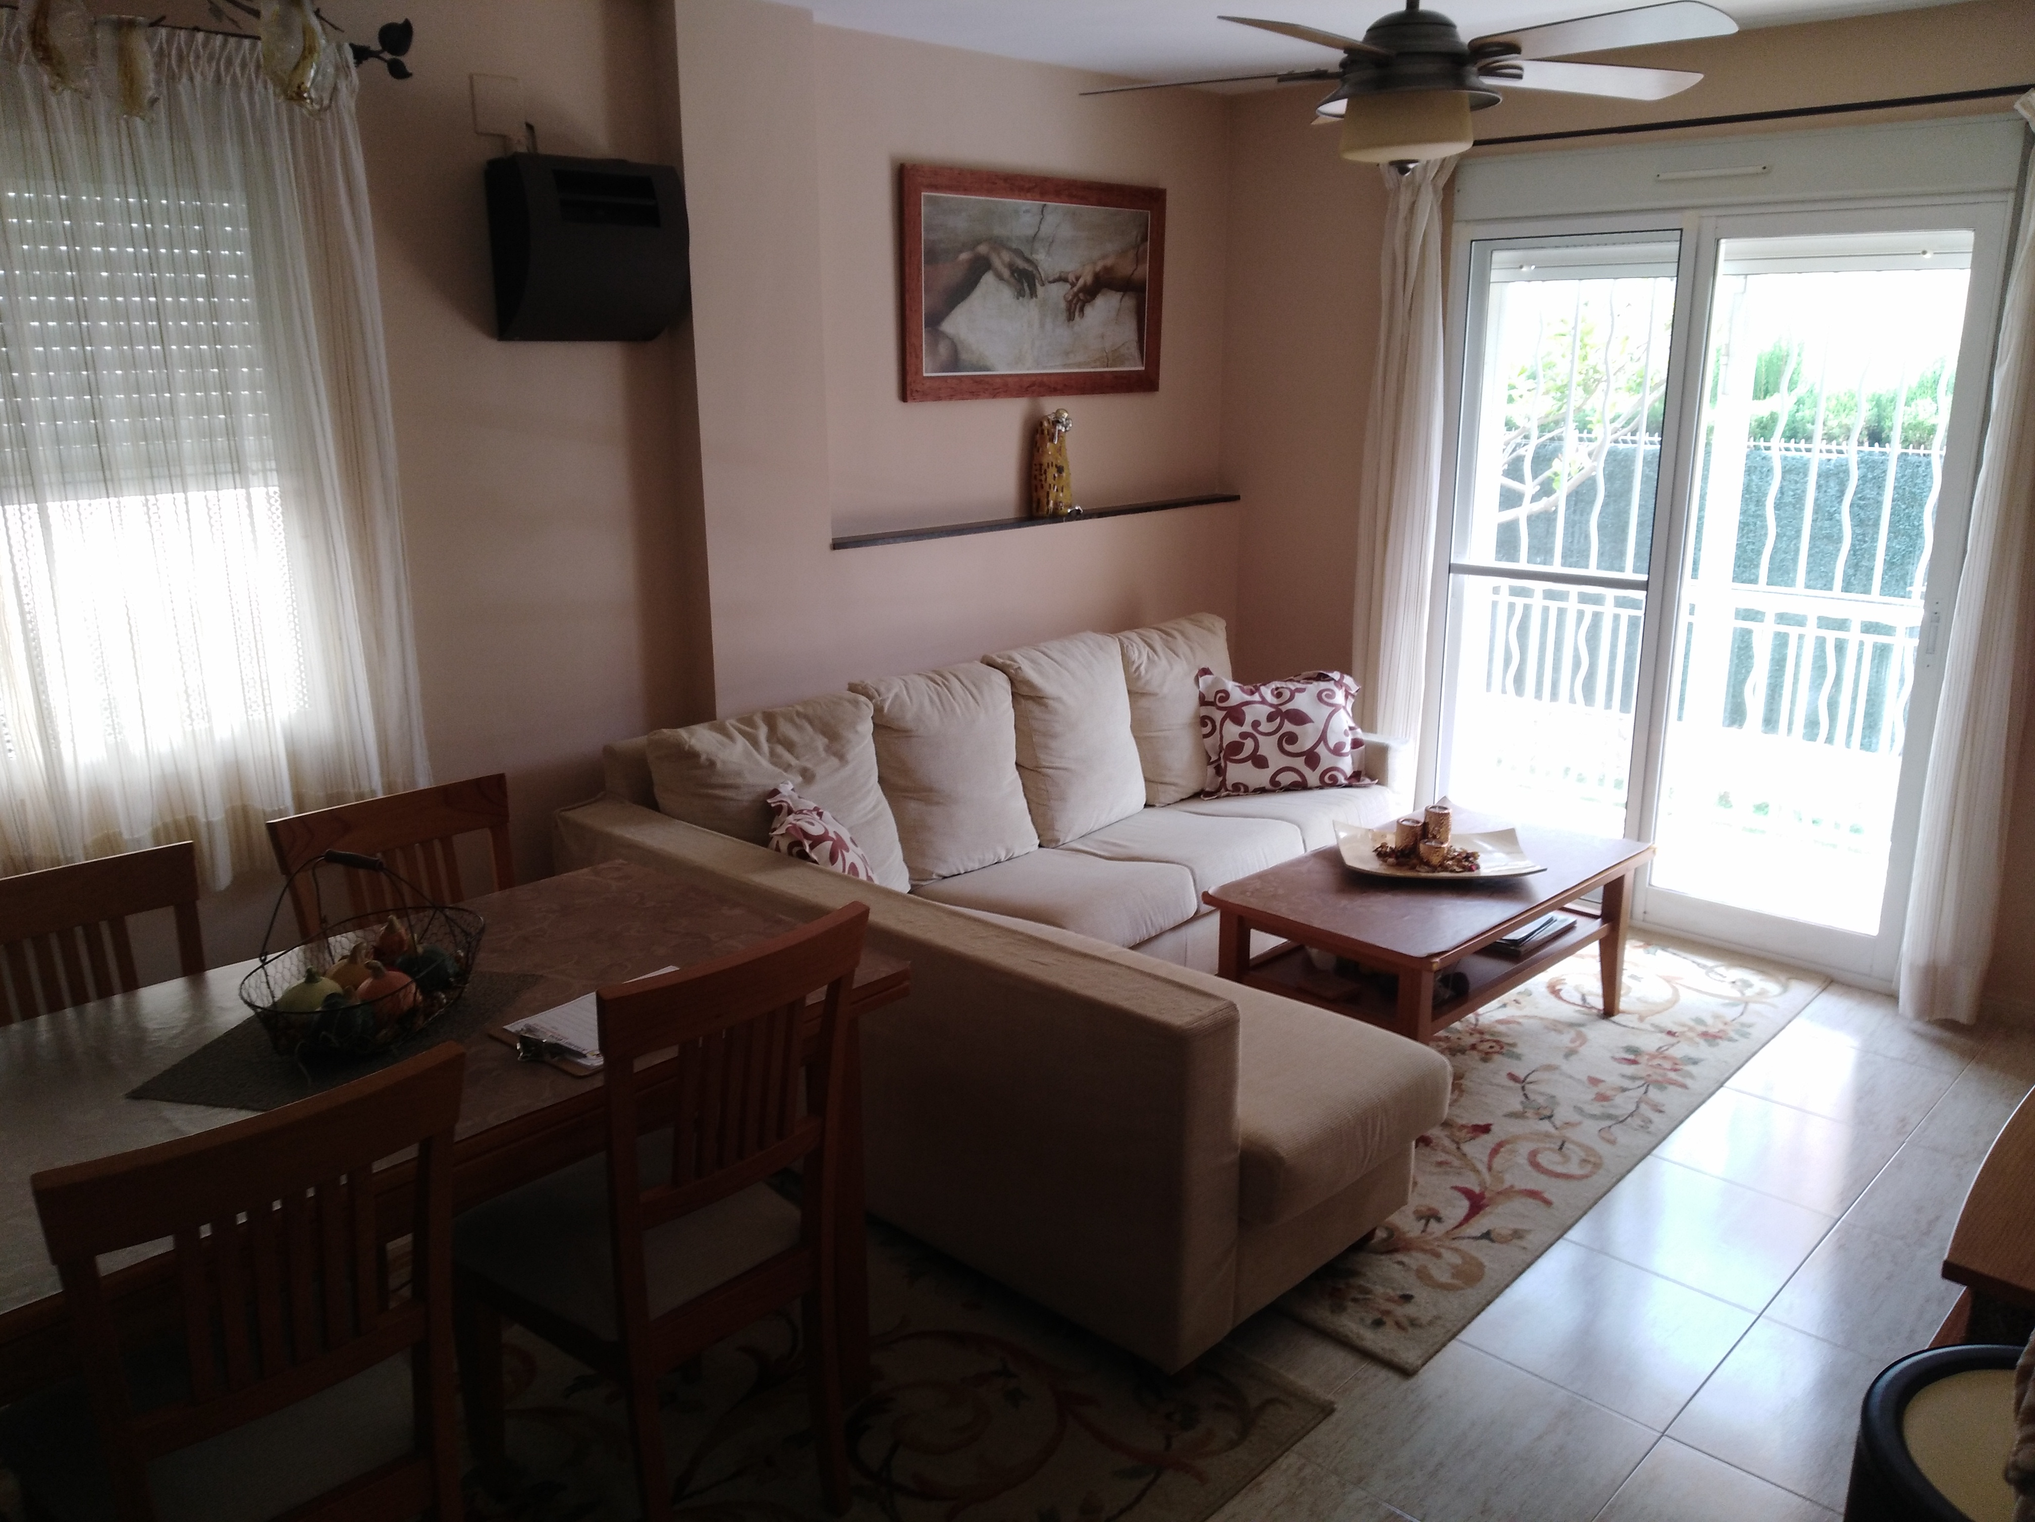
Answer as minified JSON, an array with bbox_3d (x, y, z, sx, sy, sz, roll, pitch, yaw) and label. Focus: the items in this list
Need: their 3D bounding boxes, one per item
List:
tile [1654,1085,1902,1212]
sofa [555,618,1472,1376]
[{"bbox_3d":[1.645,0.850,3.370,0.440,0.011,0.446,13,20,43],"label":"tile"},{"bbox_3d":[0.354,0.276,3.762,1.878,0.860,2.095,14,21,43],"label":"sofa"}]

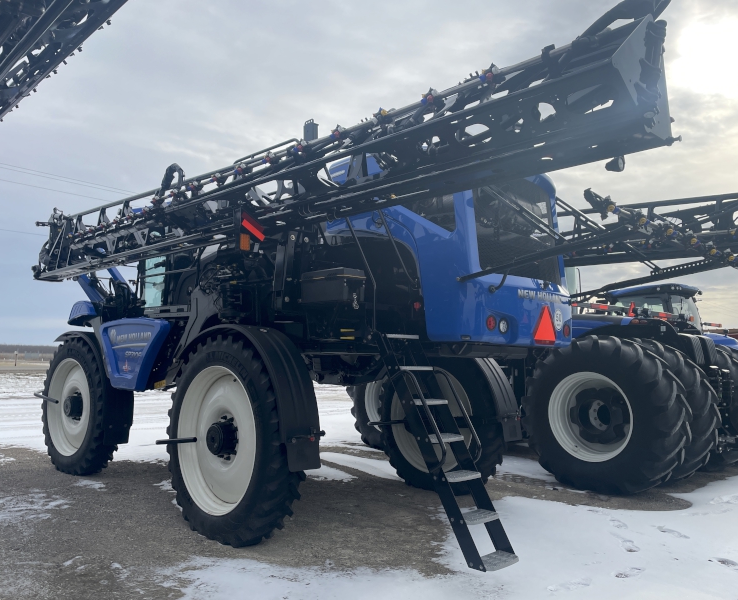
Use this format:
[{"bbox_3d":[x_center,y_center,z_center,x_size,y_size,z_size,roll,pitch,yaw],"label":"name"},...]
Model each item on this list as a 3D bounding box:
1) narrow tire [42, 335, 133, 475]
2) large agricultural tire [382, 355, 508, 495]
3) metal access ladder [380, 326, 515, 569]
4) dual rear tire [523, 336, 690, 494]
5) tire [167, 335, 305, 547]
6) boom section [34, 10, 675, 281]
[{"bbox_3d":[-4.138,1.522,8.654,1.961,1.961,0.391,-4,-7,41],"label":"narrow tire"},{"bbox_3d":[0.925,1.572,8.006,0.391,1.961,1.961,5,-7,-44],"label":"large agricultural tire"},{"bbox_3d":[0.590,1.130,4.807,0.400,1.760,1.190,5,-7,-44],"label":"metal access ladder"},{"bbox_3d":[3.058,1.516,7.951,0.615,2.032,2.032,5,-7,-42],"label":"dual rear tire"},{"bbox_3d":[-1.329,1.329,5.803,0.391,1.961,1.961,5,-7,-44],"label":"tire"},{"bbox_3d":[-1.934,-1.034,6.579,0.700,0.970,9.600,5,-6,-43],"label":"boom section"}]

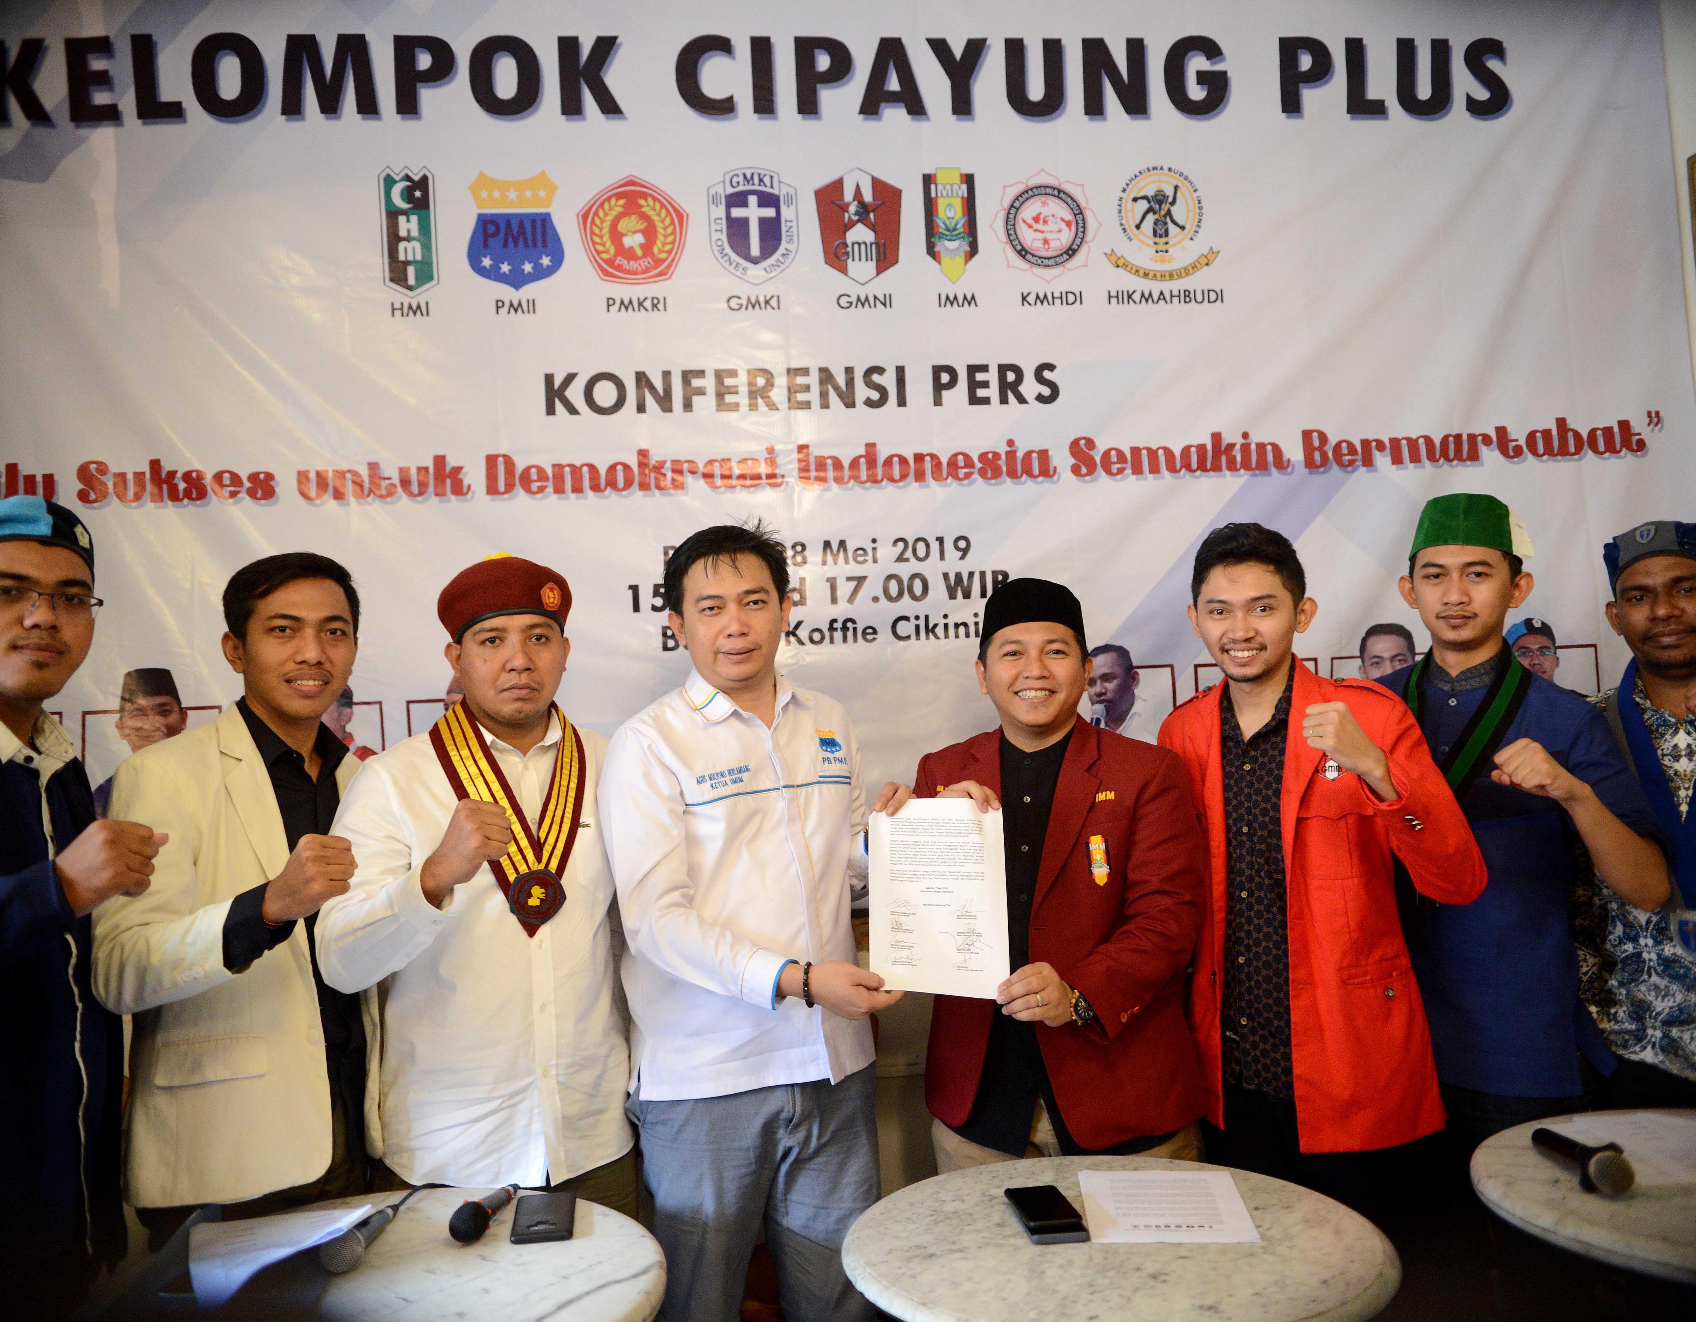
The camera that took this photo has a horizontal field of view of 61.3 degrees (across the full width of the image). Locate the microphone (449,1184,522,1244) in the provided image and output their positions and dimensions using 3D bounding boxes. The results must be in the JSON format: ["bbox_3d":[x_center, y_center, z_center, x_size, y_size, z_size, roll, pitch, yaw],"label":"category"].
[{"bbox_3d":[-0.466,0.707,1.855,0.052,0.052,0.191,-3,-7,8],"label":"microphone"}]

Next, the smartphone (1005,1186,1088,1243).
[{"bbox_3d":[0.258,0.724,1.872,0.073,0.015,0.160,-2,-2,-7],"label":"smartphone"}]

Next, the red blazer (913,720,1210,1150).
[{"bbox_3d":[0.335,0.425,2.210,0.480,0.660,0.310,-2,-2,13],"label":"red blazer"}]

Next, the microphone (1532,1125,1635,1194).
[{"bbox_3d":[0.944,0.641,1.851,0.056,0.055,0.228,-2,-6,1],"label":"microphone"}]

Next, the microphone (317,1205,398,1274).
[{"bbox_3d":[-0.603,0.722,1.800,0.052,0.052,0.180,-2,-6,3],"label":"microphone"}]

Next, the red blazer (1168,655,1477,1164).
[{"bbox_3d":[0.730,0.388,2.200,0.490,0.740,0.320,-2,-2,19],"label":"red blazer"}]

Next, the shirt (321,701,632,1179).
[{"bbox_3d":[-0.532,0.402,2.070,0.470,0.670,0.360,-1,-2,-24],"label":"shirt"}]

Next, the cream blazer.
[{"bbox_3d":[-0.830,0.390,1.950,0.450,0.690,0.330,0,-3,-33],"label":"cream blazer"}]

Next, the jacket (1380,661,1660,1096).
[{"bbox_3d":[1.045,0.345,2.320,0.470,0.680,0.310,-3,-2,29],"label":"jacket"}]

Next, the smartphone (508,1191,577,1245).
[{"bbox_3d":[-0.399,0.736,1.885,0.077,0.011,0.155,-1,-2,-9],"label":"smartphone"}]

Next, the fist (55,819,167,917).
[{"bbox_3d":[-0.782,0.217,1.520,0.085,0.095,0.105,1,-3,-45],"label":"fist"}]

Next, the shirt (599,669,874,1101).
[{"bbox_3d":[-0.170,0.340,2.180,0.430,0.655,0.320,-1,-2,-23],"label":"shirt"}]

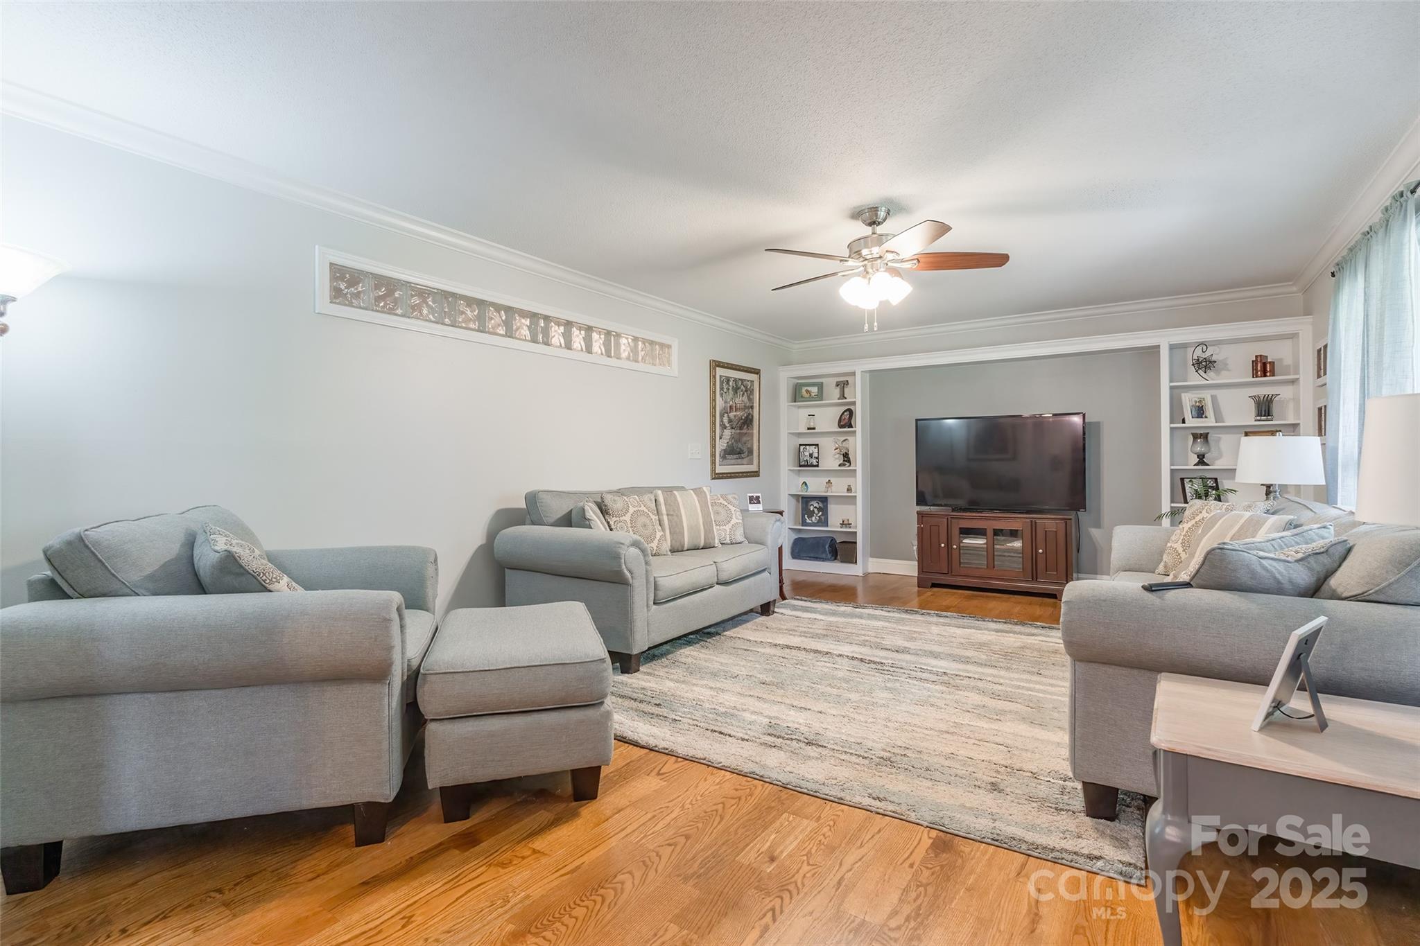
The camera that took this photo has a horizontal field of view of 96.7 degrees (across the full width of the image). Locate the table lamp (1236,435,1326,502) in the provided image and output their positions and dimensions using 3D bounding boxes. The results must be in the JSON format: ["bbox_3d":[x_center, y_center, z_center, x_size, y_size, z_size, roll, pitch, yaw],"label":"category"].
[{"bbox_3d":[3.393,0.107,3.751,0.410,0.660,0.410,-1,1,0],"label":"table lamp"}]

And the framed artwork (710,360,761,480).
[{"bbox_3d":[0.261,-0.484,5.986,0.040,1.070,0.840,0,1,35],"label":"framed artwork"}]

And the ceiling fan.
[{"bbox_3d":[0.847,-1.054,3.262,1.290,0.620,1.290,0,1,32],"label":"ceiling fan"}]

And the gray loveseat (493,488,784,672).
[{"bbox_3d":[-0.341,0.585,4.323,1.000,0.970,1.800,0,1,35],"label":"gray loveseat"}]

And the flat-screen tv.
[{"bbox_3d":[2.491,-0.096,5.522,1.360,0.810,0.070,0,1,32],"label":"flat-screen tv"}]

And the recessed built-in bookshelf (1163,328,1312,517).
[{"bbox_3d":[3.993,-0.021,4.847,0.880,2.090,0.300,0,1,32],"label":"recessed built-in bookshelf"}]

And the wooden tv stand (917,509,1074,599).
[{"bbox_3d":[2.497,0.690,5.556,1.220,0.680,0.440,0,1,32],"label":"wooden tv stand"}]

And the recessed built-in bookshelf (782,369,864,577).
[{"bbox_3d":[1.208,-0.014,6.607,0.890,2.090,0.300,0,1,32],"label":"recessed built-in bookshelf"}]

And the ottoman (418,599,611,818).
[{"bbox_3d":[-0.704,0.840,2.369,0.580,0.510,0.740,-1,1,-17],"label":"ottoman"}]

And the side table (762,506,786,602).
[{"bbox_3d":[0.284,0.689,5.291,0.600,0.730,0.470,0,1,35],"label":"side table"}]

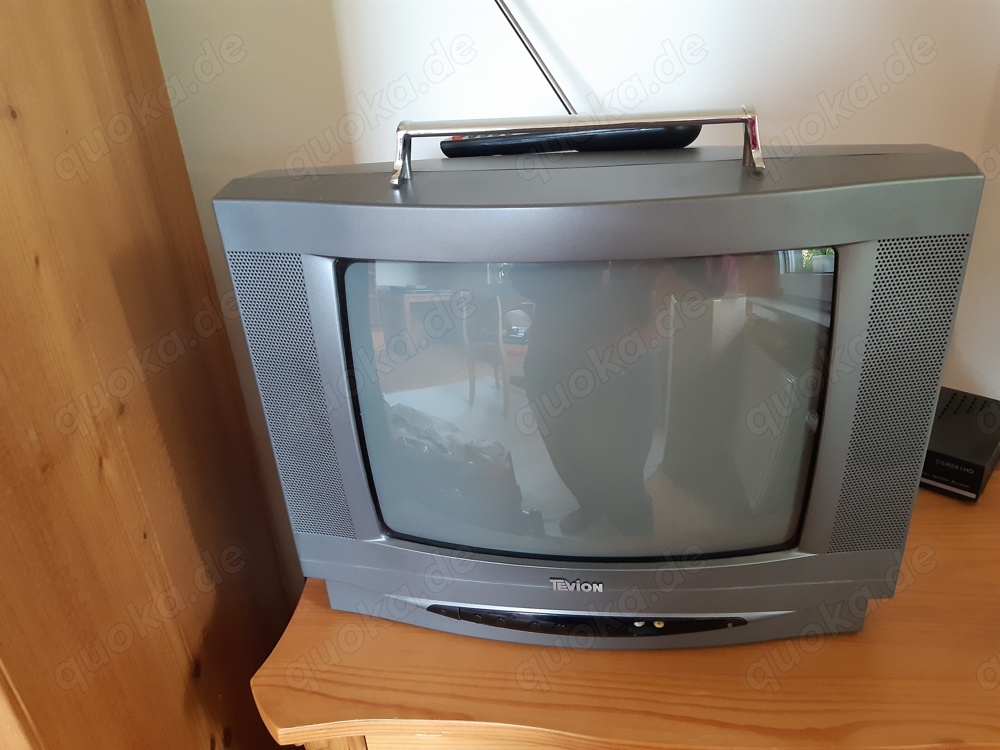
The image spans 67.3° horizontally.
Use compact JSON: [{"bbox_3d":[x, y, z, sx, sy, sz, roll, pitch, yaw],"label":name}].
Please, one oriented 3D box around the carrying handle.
[{"bbox_3d":[0.038,-0.121,0.396,0.197,0.032,0.024,0,27,8],"label":"carrying handle"}]

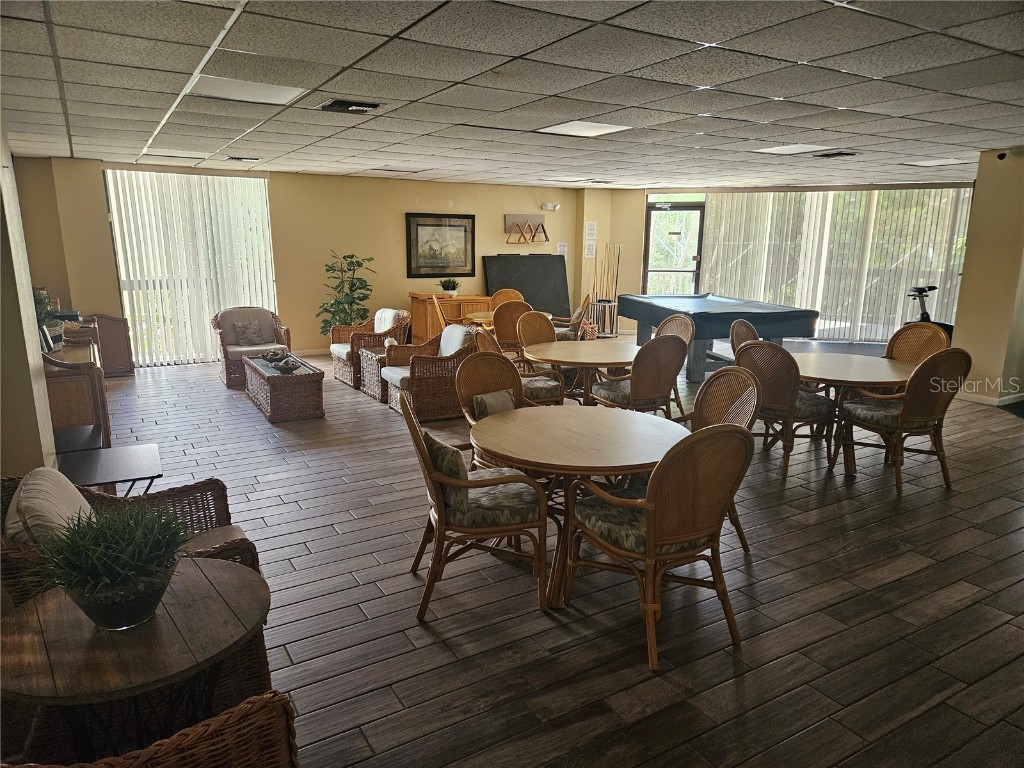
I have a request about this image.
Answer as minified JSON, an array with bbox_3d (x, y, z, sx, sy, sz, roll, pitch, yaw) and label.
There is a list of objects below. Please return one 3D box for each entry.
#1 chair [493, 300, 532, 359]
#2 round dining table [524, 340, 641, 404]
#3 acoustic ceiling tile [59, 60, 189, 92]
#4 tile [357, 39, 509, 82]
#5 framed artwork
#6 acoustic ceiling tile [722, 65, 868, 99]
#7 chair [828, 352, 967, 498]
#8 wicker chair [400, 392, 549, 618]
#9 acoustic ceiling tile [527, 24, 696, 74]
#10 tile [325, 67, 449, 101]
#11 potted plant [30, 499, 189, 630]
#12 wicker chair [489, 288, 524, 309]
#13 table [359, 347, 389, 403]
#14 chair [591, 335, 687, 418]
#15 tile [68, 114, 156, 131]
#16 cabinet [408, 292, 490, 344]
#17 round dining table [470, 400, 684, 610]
[{"bbox_3d":[0.016,-0.479,7.793,0.580,0.965,0.620,0,12,-4],"label":"chair"},{"bbox_3d":[0.626,0.087,5.408,1.040,0.705,1.040,0,12,0],"label":"round dining table"},{"bbox_3d":[-2.059,-1.637,3.638,0.600,0.020,0.600,-7,14,-30],"label":"acoustic ceiling tile"},{"bbox_3d":[-0.390,-1.543,3.236,0.600,0.020,0.600,-7,14,-30],"label":"tile"},{"bbox_3d":[-1.064,-2.102,10.388,1.140,0.940,0.040,-7,14,-30],"label":"framed artwork"},{"bbox_3d":[1.492,-1.620,3.650,0.600,0.020,0.600,-7,14,-30],"label":"acoustic ceiling tile"},{"bbox_3d":[2.704,0.197,4.723,0.580,0.965,0.620,-4,13,-18],"label":"chair"},{"bbox_3d":[-0.171,0.494,3.063,0.640,0.955,0.560,-2,12,-11],"label":"wicker chair"},{"bbox_3d":[0.454,-1.515,3.089,0.600,0.020,0.600,-7,14,-30],"label":"acoustic ceiling tile"},{"bbox_3d":[-0.703,-1.660,3.771,0.605,0.020,0.605,-7,14,-30],"label":"tile"},{"bbox_3d":[-1.056,0.480,1.785,0.360,0.280,0.350,-7,14,-32],"label":"potted plant"},{"bbox_3d":[-0.056,-0.681,8.445,0.580,0.925,0.610,0,12,-1],"label":"wicker chair"},{"bbox_3d":[-1.241,-0.128,7.262,0.570,0.460,0.620,-7,14,-30],"label":"table"},{"bbox_3d":[0.949,0.069,5.090,0.560,0.960,0.650,-6,14,-29],"label":"chair"},{"bbox_3d":[-3.031,-2.007,5.212,0.610,0.020,0.610,-7,14,-30],"label":"tile"},{"bbox_3d":[-0.887,-0.936,10.200,1.100,0.790,0.620,-7,14,-30],"label":"cabinet"},{"bbox_3d":[0.321,0.574,3.268,1.040,0.720,1.040,0,12,0],"label":"round dining table"}]

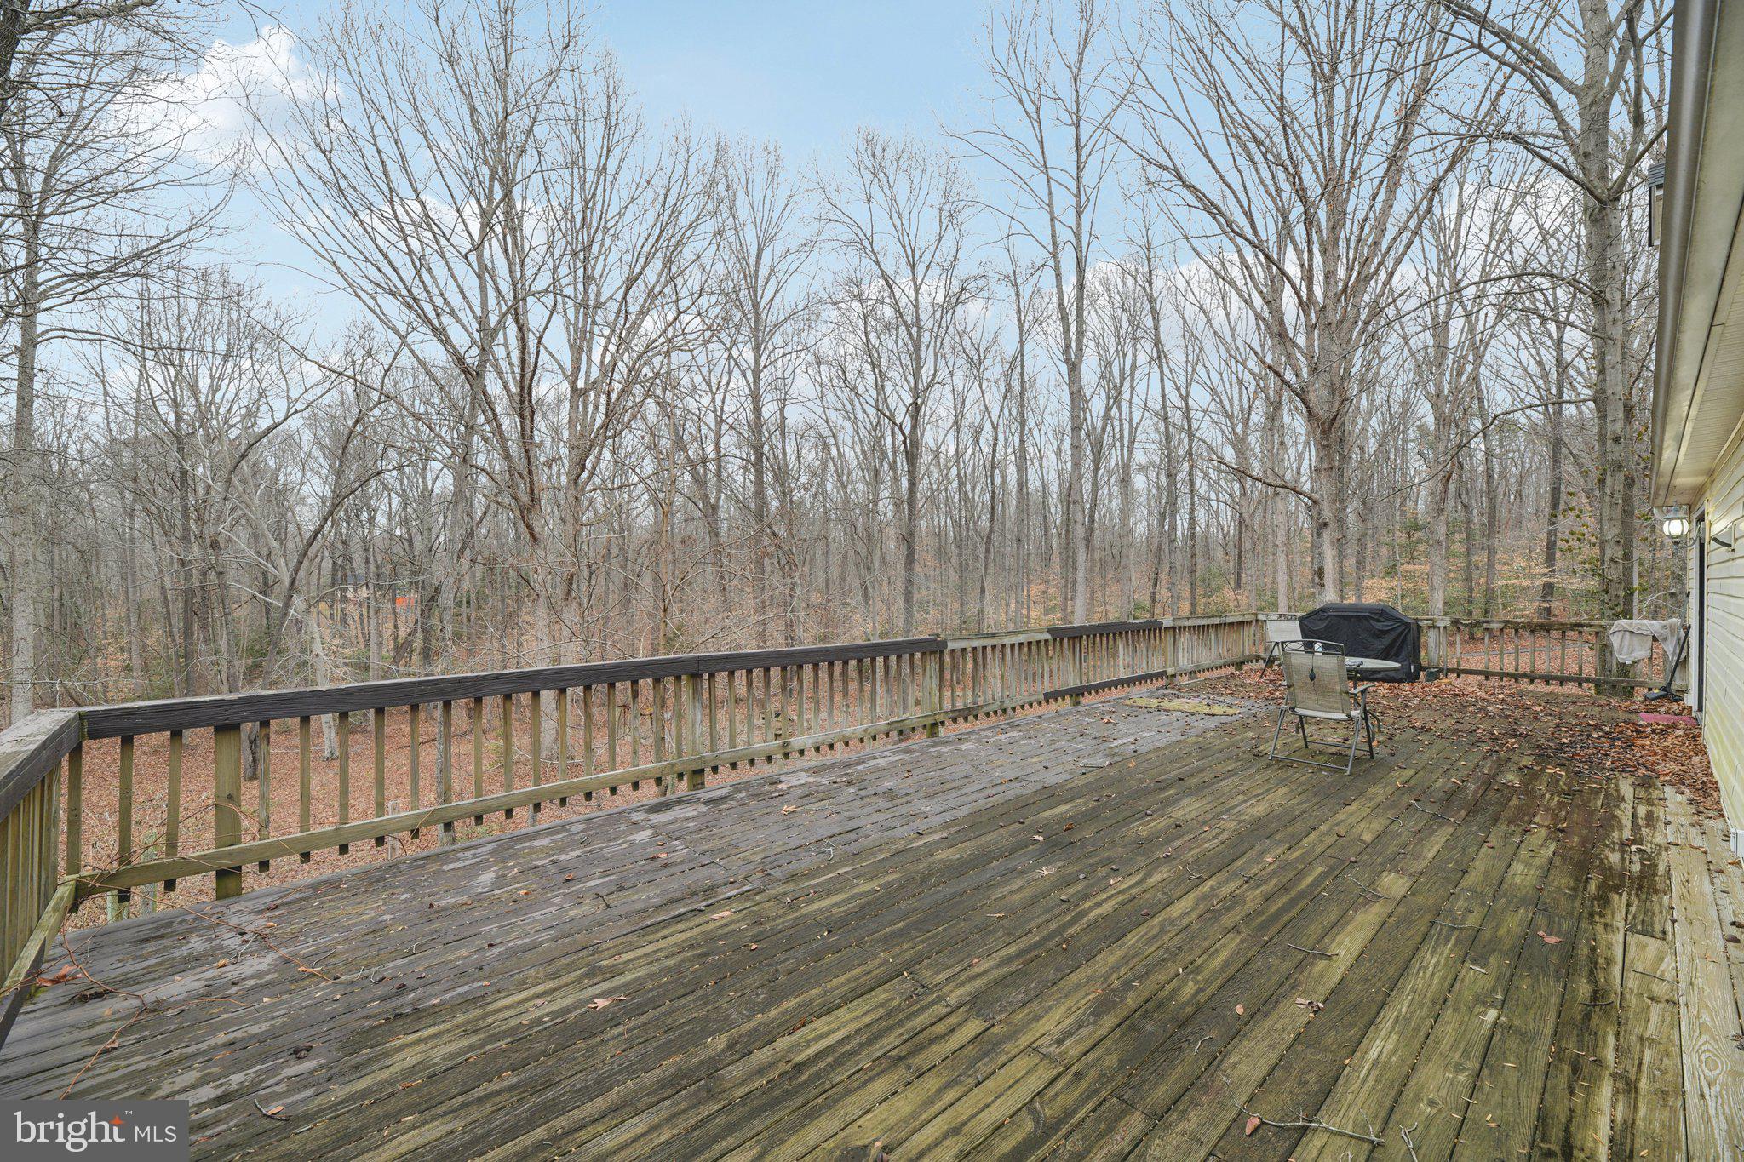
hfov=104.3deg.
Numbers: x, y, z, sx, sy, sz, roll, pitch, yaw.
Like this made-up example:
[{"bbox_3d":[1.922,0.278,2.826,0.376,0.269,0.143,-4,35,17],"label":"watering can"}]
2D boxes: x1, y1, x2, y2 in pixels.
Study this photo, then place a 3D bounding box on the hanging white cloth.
[{"bbox_3d":[9.881,0.774,8.650,0.200,0.590,0.640,0,0,-41],"label":"hanging white cloth"}]

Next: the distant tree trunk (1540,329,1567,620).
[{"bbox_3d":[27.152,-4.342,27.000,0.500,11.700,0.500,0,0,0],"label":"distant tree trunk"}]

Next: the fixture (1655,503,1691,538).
[{"bbox_3d":[6.627,-0.495,5.600,0.170,0.310,0.190,0,0,-41],"label":"fixture"}]

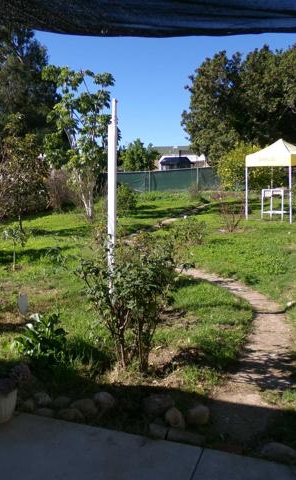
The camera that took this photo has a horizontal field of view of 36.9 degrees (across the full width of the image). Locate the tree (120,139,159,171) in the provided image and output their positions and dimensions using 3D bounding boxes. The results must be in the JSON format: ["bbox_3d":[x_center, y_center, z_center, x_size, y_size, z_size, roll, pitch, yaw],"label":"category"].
[{"bbox_3d":[-0.718,-6.536,37.492,3.400,4.001,3.400,0,7,0],"label":"tree"}]

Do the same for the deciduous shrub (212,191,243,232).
[{"bbox_3d":[1.950,-0.700,10.900,0.750,1.000,0.720,0,7,0],"label":"deciduous shrub"}]

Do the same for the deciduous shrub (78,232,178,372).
[{"bbox_3d":[-0.173,0.523,3.737,0.840,1.095,0.800,0,7,0],"label":"deciduous shrub"}]

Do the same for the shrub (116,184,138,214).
[{"bbox_3d":[-0.823,-1.498,16.236,0.900,1.057,0.900,0,7,0],"label":"shrub"}]

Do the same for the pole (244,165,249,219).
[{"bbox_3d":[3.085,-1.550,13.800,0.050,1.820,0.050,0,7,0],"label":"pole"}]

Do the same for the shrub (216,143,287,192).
[{"bbox_3d":[5.754,-3.973,24.201,4.000,2.640,3.600,0,7,0],"label":"shrub"}]

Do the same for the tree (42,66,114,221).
[{"bbox_3d":[-2.215,-3.043,14.140,2.350,4.786,2.300,0,7,0],"label":"tree"}]

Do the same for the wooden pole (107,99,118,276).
[{"bbox_3d":[-0.398,-0.440,5.000,0.090,2.220,0.090,0,7,0],"label":"wooden pole"}]

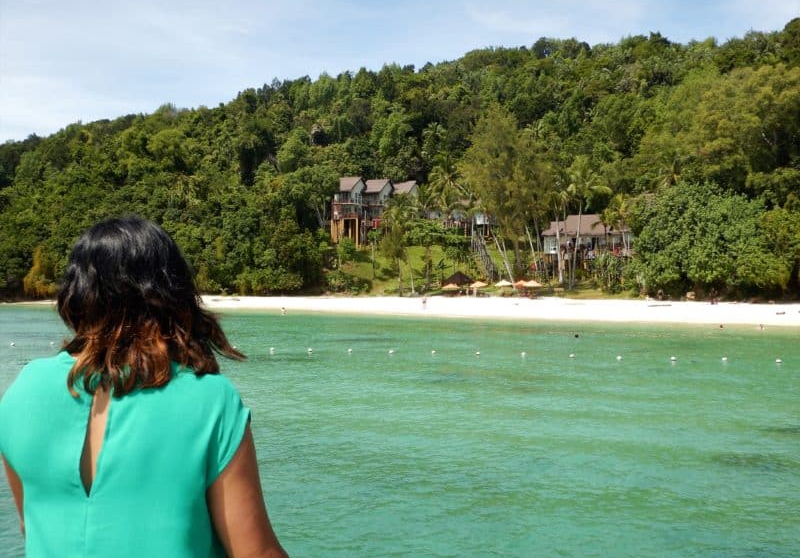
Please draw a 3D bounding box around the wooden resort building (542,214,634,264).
[{"bbox_3d":[26.390,-5.660,121.000,13.000,7.200,8.500,0,-1,12],"label":"wooden resort building"}]

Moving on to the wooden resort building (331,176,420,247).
[{"bbox_3d":[-4.590,-12.160,154.000,13.500,13.000,9.500,0,-1,27],"label":"wooden resort building"}]

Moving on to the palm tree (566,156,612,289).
[{"bbox_3d":[25.260,-7.530,114.000,6.100,17.800,6.000,0,-1,0],"label":"palm tree"}]

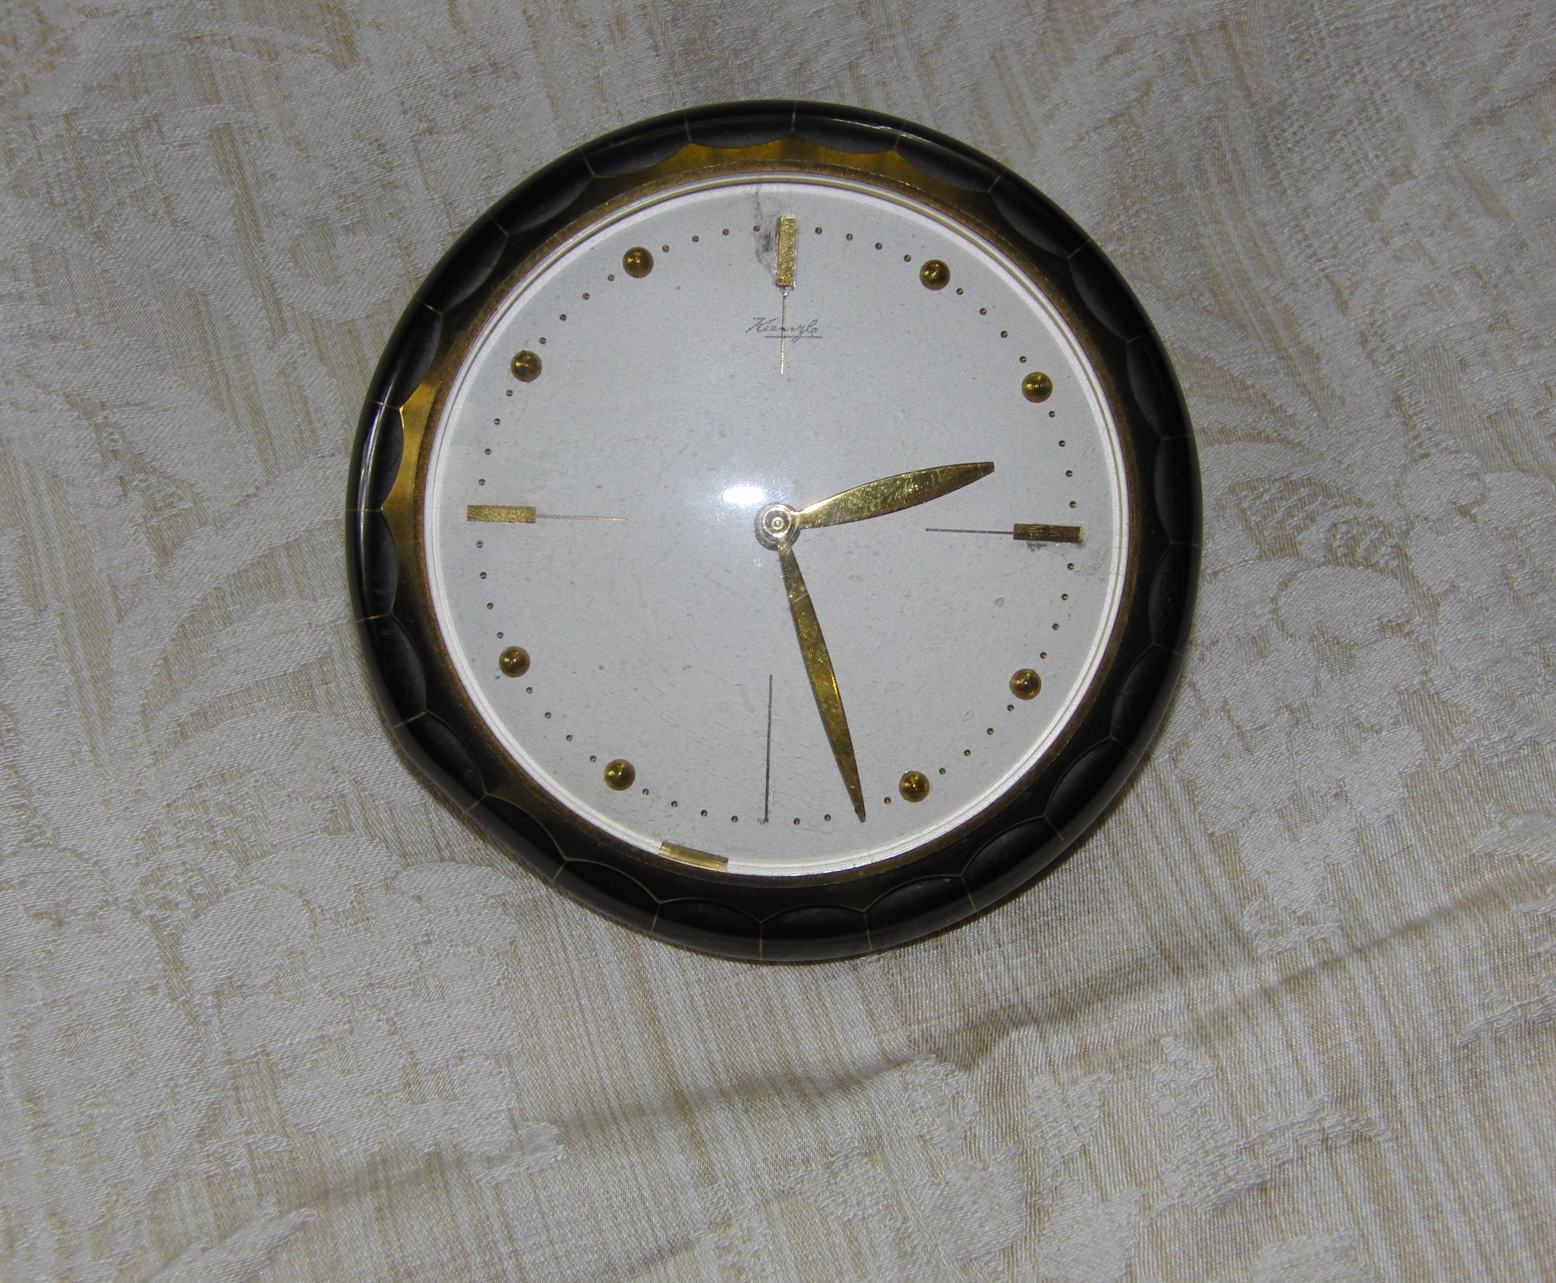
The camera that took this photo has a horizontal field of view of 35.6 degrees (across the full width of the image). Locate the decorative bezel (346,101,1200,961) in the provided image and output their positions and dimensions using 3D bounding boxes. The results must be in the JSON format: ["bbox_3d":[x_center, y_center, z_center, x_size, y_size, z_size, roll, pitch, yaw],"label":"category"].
[{"bbox_3d":[-0.001,-0.020,0.438,0.154,0.030,0.154,2,89,-1],"label":"decorative bezel"}]

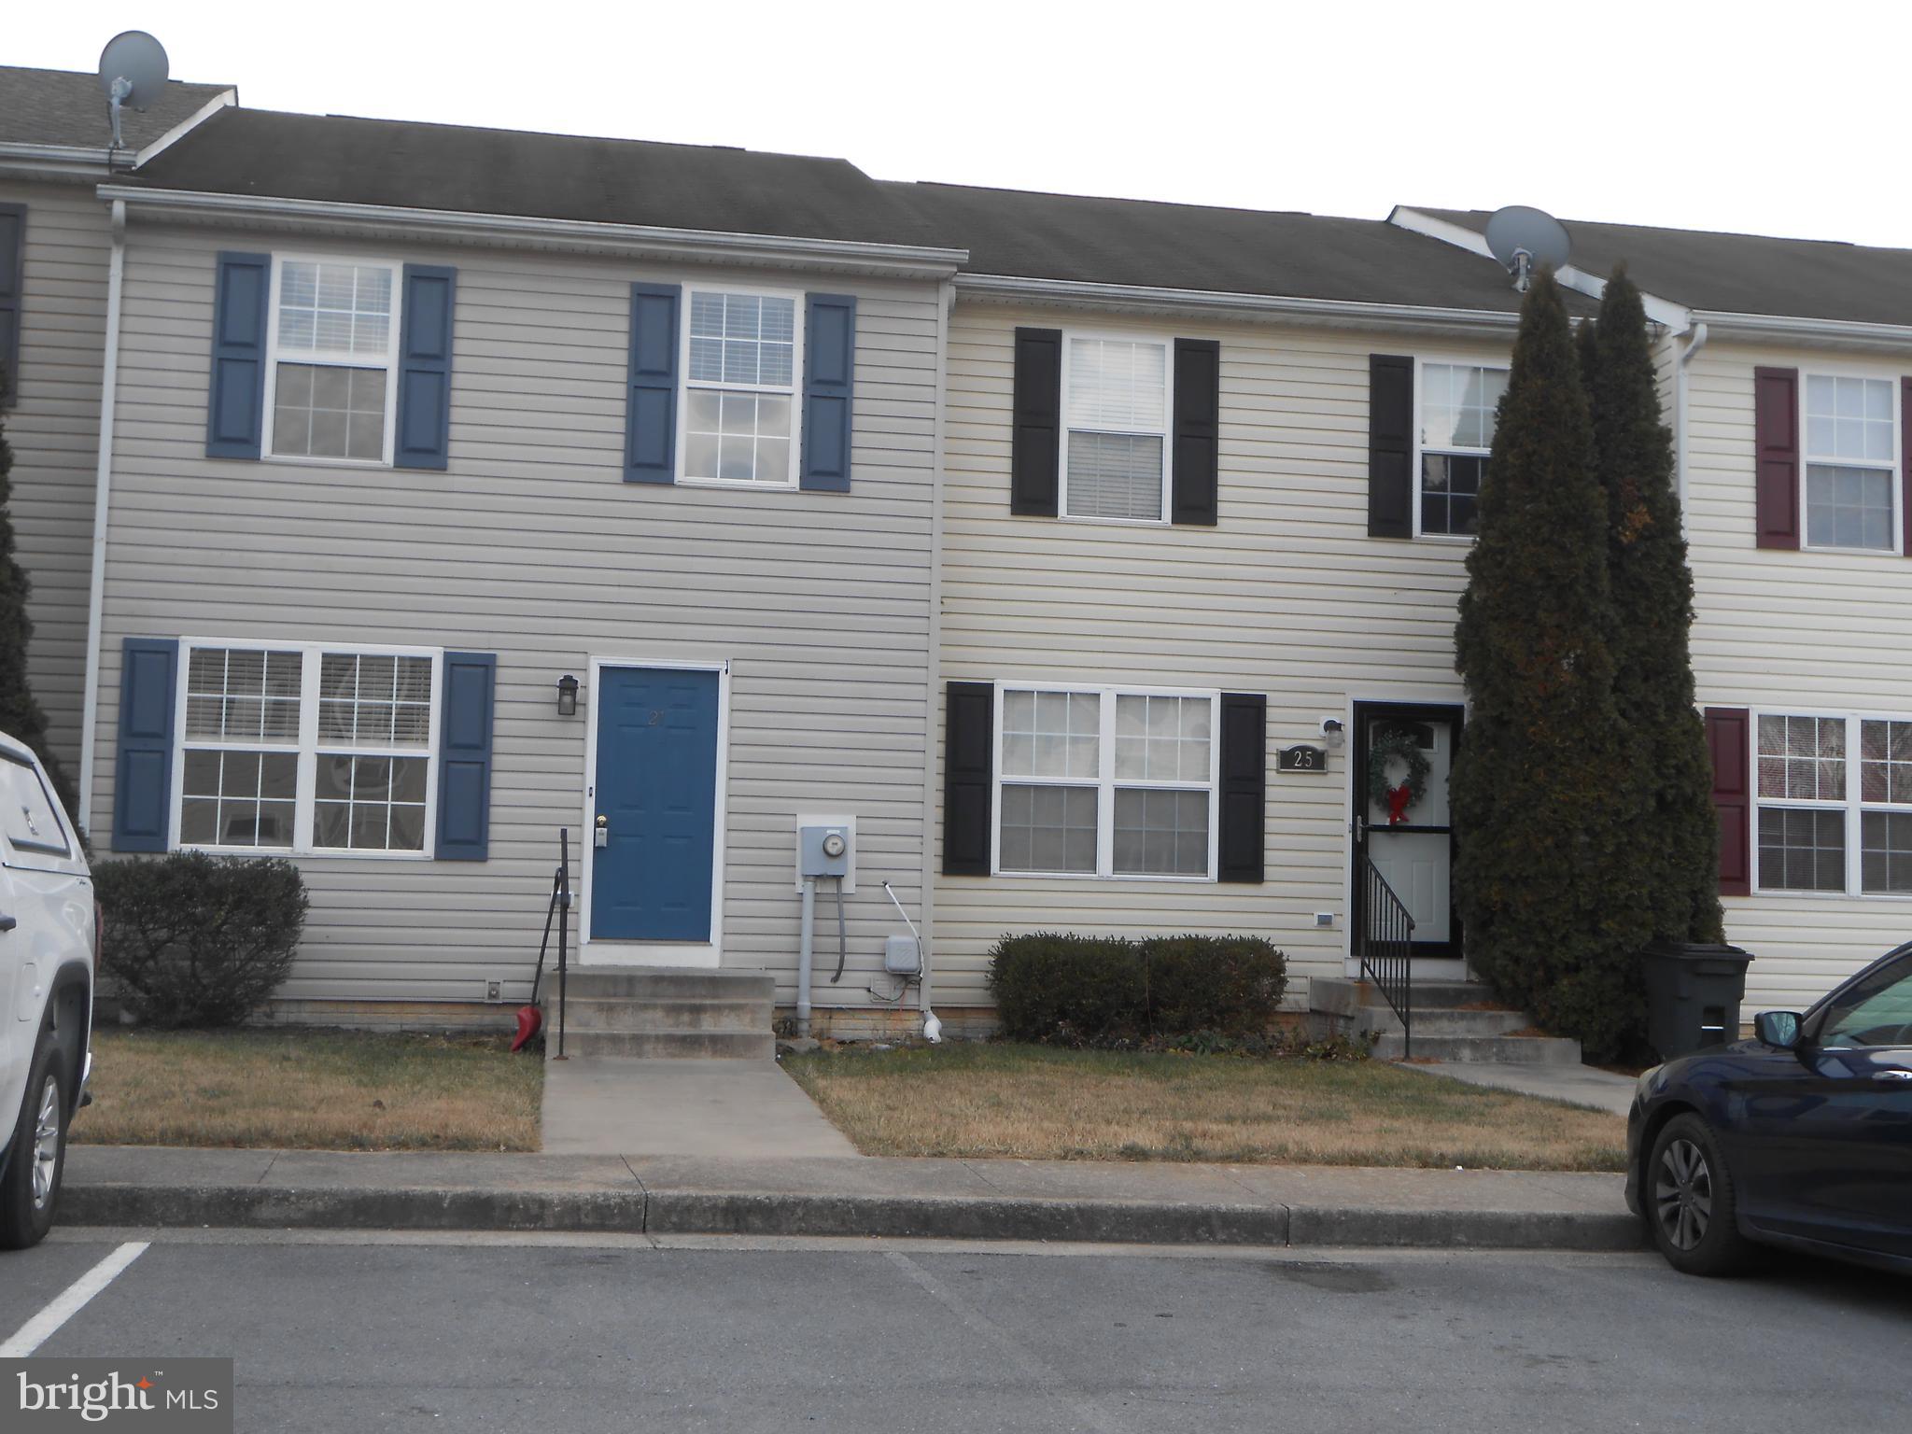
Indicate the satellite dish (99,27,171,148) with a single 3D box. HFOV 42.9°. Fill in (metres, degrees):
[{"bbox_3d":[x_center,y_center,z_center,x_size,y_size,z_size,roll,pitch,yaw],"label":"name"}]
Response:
[{"bbox_3d":[-6.367,-4.852,18.817,0.550,0.860,0.500,1,-5,3],"label":"satellite dish"}]

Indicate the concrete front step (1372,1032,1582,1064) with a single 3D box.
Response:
[{"bbox_3d":[3.846,2.475,18.040,1.540,0.190,0.370,2,-5,-10],"label":"concrete front step"}]

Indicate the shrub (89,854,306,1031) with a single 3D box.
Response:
[{"bbox_3d":[-5.227,1.561,16.661,1.493,1.229,1.150,2,-5,-10],"label":"shrub"}]

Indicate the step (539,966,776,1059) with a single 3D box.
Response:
[{"bbox_3d":[-2.101,2.073,17.048,1.600,0.590,1.630,2,-5,-10],"label":"step"}]

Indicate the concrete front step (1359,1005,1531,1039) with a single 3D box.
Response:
[{"bbox_3d":[3.784,2.324,18.413,1.470,0.190,0.400,2,-5,-10],"label":"concrete front step"}]

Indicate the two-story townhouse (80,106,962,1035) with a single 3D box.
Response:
[{"bbox_3d":[-4.044,-1.501,23.487,6.220,8.500,12.000,2,-5,-10],"label":"two-story townhouse"}]

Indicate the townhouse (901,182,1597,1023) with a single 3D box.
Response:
[{"bbox_3d":[1.806,-1.206,25.285,6.050,8.500,12.000,2,-5,-10],"label":"townhouse"}]

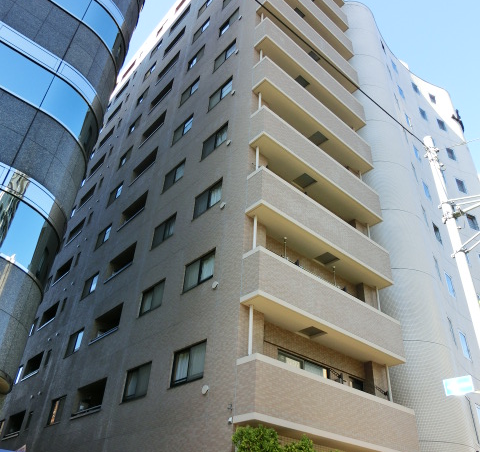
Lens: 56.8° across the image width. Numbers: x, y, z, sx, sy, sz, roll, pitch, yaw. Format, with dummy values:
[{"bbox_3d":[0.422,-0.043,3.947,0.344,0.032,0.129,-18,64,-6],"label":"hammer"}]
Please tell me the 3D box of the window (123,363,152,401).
[{"bbox_3d":[-3.247,4.912,13.883,0.150,1.016,1.508,29,-44,-30],"label":"window"}]

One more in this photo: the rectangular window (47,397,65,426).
[{"bbox_3d":[-7.481,7.627,18.194,0.200,1.050,1.510,29,-43,-31],"label":"rectangular window"}]

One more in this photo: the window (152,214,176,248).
[{"bbox_3d":[-2.960,0.226,17.357,0.150,1.016,1.508,29,-44,-30],"label":"window"}]

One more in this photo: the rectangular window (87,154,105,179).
[{"bbox_3d":[-10.161,-4.134,31.701,0.200,1.050,2.390,29,-43,-31],"label":"rectangular window"}]

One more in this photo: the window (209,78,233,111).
[{"bbox_3d":[-0.843,-5.602,19.042,0.150,1.030,1.530,29,-44,-30],"label":"window"}]

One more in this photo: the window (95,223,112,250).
[{"bbox_3d":[-7.119,0.640,23.323,0.200,1.050,1.510,29,-43,-31],"label":"window"}]

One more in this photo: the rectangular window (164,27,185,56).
[{"bbox_3d":[-4.418,-12.348,30.013,0.200,0.863,2.411,29,-44,-30],"label":"rectangular window"}]

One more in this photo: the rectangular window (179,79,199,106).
[{"bbox_3d":[-2.531,-6.802,22.569,0.150,1.016,1.508,29,-44,-30],"label":"rectangular window"}]

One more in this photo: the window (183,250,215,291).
[{"bbox_3d":[-1.260,1.449,14.017,0.200,1.050,1.580,29,-43,-31],"label":"window"}]

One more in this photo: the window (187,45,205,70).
[{"bbox_3d":[-2.333,-8.964,23.853,0.150,1.004,1.543,29,-43,-31],"label":"window"}]

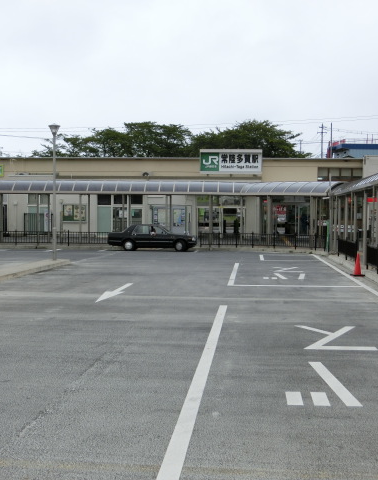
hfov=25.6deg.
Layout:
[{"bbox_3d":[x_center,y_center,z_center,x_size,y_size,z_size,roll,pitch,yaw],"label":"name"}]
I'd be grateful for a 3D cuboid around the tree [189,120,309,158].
[{"bbox_3d":[5.319,-5.185,71.864,9.990,10.110,9.500,1,2,4],"label":"tree"}]

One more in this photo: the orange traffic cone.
[{"bbox_3d":[5.218,0.771,25.591,0.380,0.700,0.380,1,2,4],"label":"orange traffic cone"}]

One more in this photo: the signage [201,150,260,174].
[{"bbox_3d":[2.479,-4.528,48.300,3.600,1.430,0.350,1,2,4],"label":"signage"}]

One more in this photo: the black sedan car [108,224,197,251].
[{"bbox_3d":[-1.880,-0.153,44.181,4.690,1.430,1.710,1,2,3],"label":"black sedan car"}]

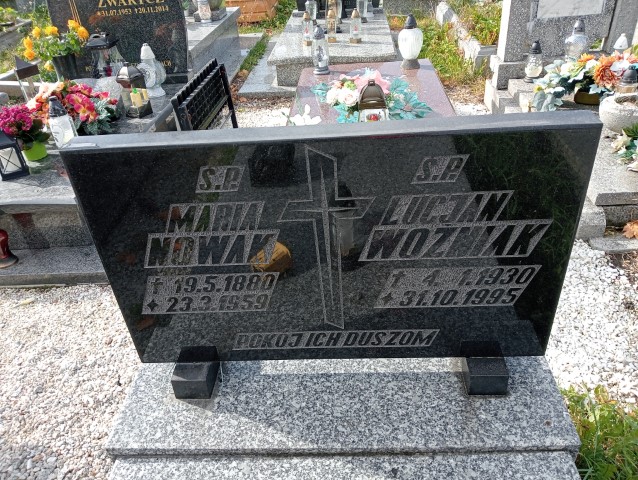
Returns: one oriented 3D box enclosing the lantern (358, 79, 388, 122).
[{"bbox_3d":[0.259,-0.643,2.499,0.145,0.270,0.145,-2,35,5],"label":"lantern"}]

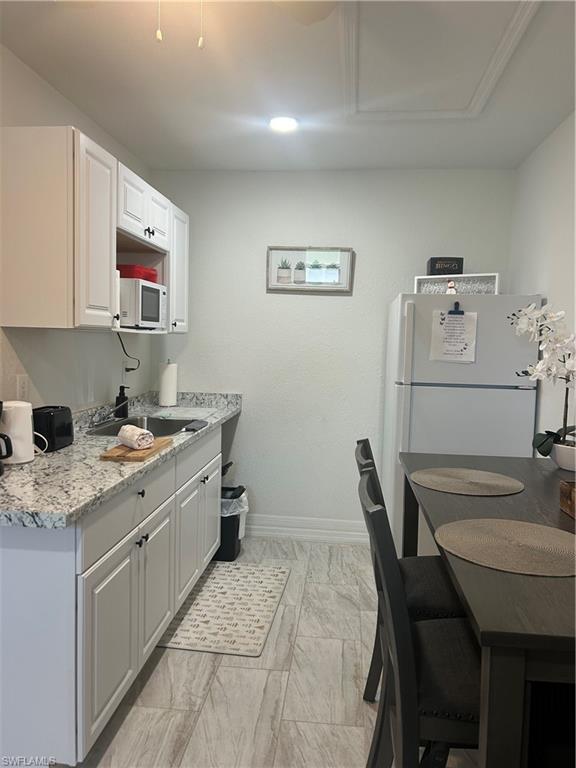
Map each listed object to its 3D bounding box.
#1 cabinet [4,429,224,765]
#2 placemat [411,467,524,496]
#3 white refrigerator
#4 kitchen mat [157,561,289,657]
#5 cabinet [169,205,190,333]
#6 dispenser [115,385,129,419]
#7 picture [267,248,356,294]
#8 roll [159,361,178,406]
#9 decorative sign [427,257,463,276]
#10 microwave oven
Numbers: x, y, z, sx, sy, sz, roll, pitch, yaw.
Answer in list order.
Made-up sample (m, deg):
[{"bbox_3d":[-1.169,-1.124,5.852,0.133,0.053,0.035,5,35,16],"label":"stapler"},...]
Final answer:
[{"bbox_3d":[-0.829,0.739,2.694,0.625,0.874,1.930,2,4,6],"label":"cabinet"},{"bbox_3d":[0.625,0.338,2.036,0.388,0.007,0.388,2,4,6],"label":"placemat"},{"bbox_3d":[0.960,0.341,3.397,0.710,1.645,0.770,2,4,6],"label":"white refrigerator"},{"bbox_3d":[-0.304,1.155,3.078,0.510,0.010,1.010,2,4,8],"label":"kitchen mat"},{"bbox_3d":[-0.835,-0.711,3.615,0.325,0.757,0.390,2,4,6],"label":"cabinet"},{"bbox_3d":[-0.985,0.109,3.420,0.078,0.186,0.068,2,4,6],"label":"dispenser"},{"bbox_3d":[0.141,-0.767,3.886,0.580,0.315,0.030,2,4,6],"label":"picture"},{"bbox_3d":[-0.819,0.008,3.949,0.120,0.315,0.120,1,4,0],"label":"roll"},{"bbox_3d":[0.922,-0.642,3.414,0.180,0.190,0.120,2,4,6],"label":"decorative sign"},{"bbox_3d":[-0.869,-0.411,3.046,0.335,0.235,0.425,2,4,6],"label":"microwave oven"}]

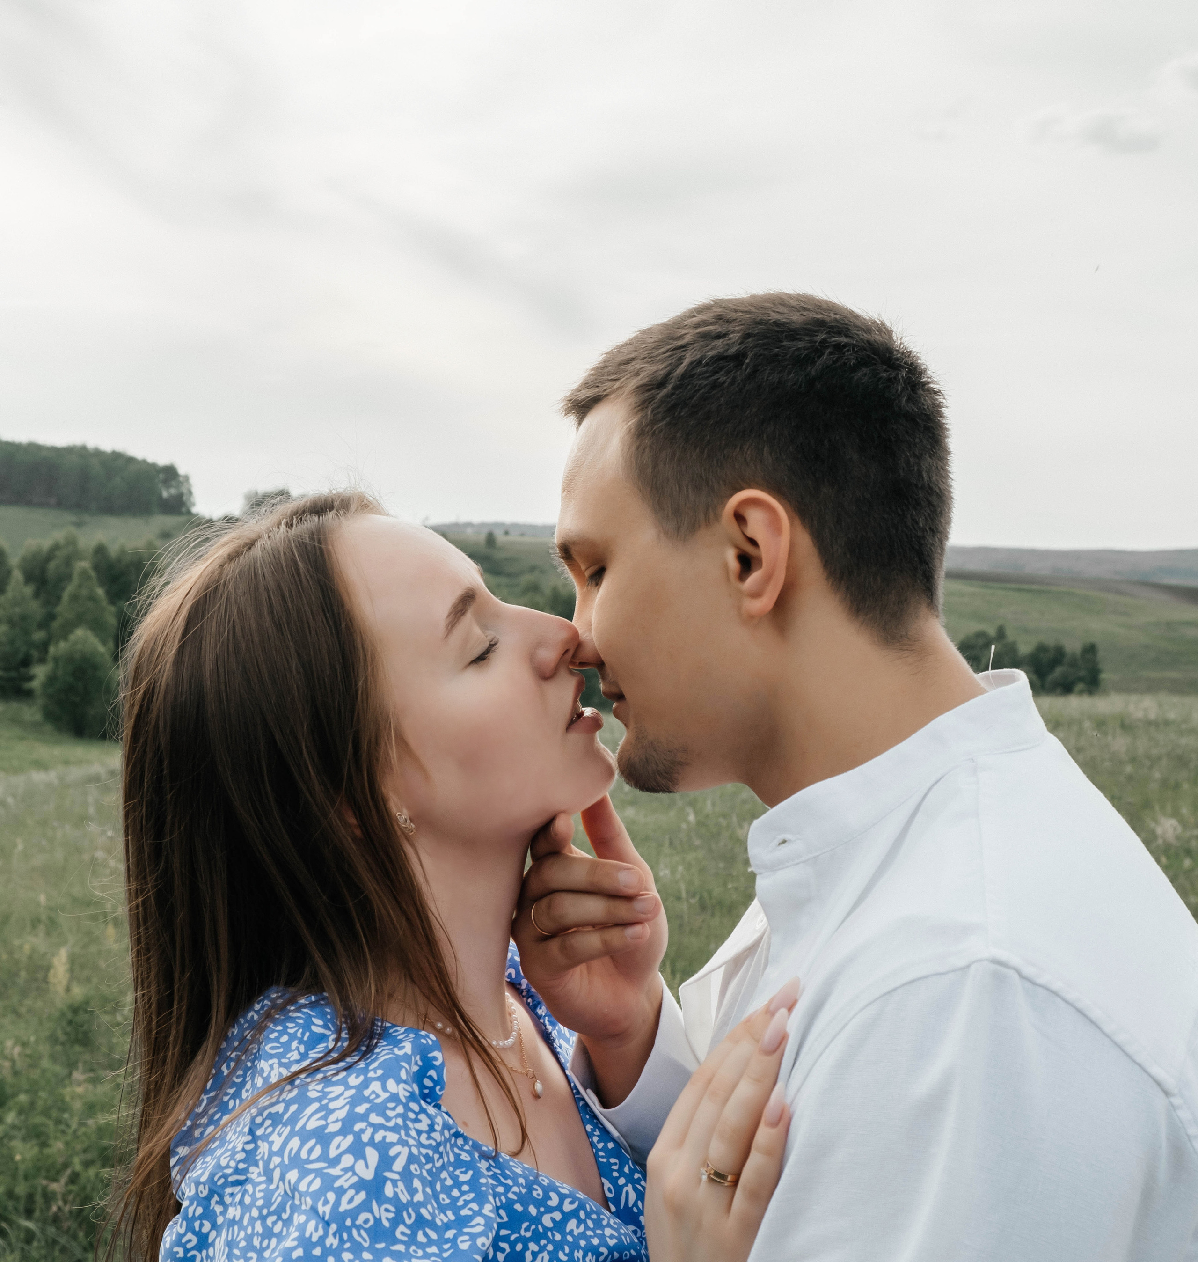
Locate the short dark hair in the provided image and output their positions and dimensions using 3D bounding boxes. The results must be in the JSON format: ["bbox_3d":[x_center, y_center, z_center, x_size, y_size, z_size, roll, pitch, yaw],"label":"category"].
[{"bbox_3d":[0.086,-0.082,1.050,0.197,0.192,0.165,-13,-4,20],"label":"short dark hair"}]

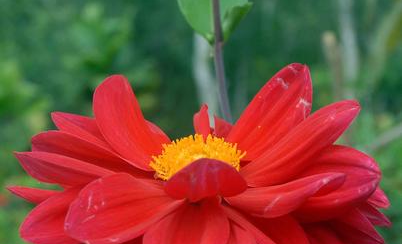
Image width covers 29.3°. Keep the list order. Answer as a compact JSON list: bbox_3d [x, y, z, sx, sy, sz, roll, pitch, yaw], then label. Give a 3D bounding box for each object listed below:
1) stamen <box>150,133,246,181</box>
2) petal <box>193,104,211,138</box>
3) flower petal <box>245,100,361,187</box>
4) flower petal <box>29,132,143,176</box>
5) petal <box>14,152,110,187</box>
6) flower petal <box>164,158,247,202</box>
[{"bbox_3d":[-0.001,0.016,0.299,0.036,0.012,0.036,-5,27,2],"label":"stamen"},{"bbox_3d":[0.000,0.000,0.322,0.009,0.015,0.006,0,-6,0],"label":"petal"},{"bbox_3d":[0.039,0.008,0.298,0.052,0.009,0.020,-31,35,-9],"label":"flower petal"},{"bbox_3d":[-0.043,0.013,0.304,0.051,0.008,0.017,13,40,17],"label":"flower petal"},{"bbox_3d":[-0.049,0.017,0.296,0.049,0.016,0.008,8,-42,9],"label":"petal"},{"bbox_3d":[0.002,0.021,0.277,0.030,0.017,0.012,0,18,0],"label":"flower petal"}]

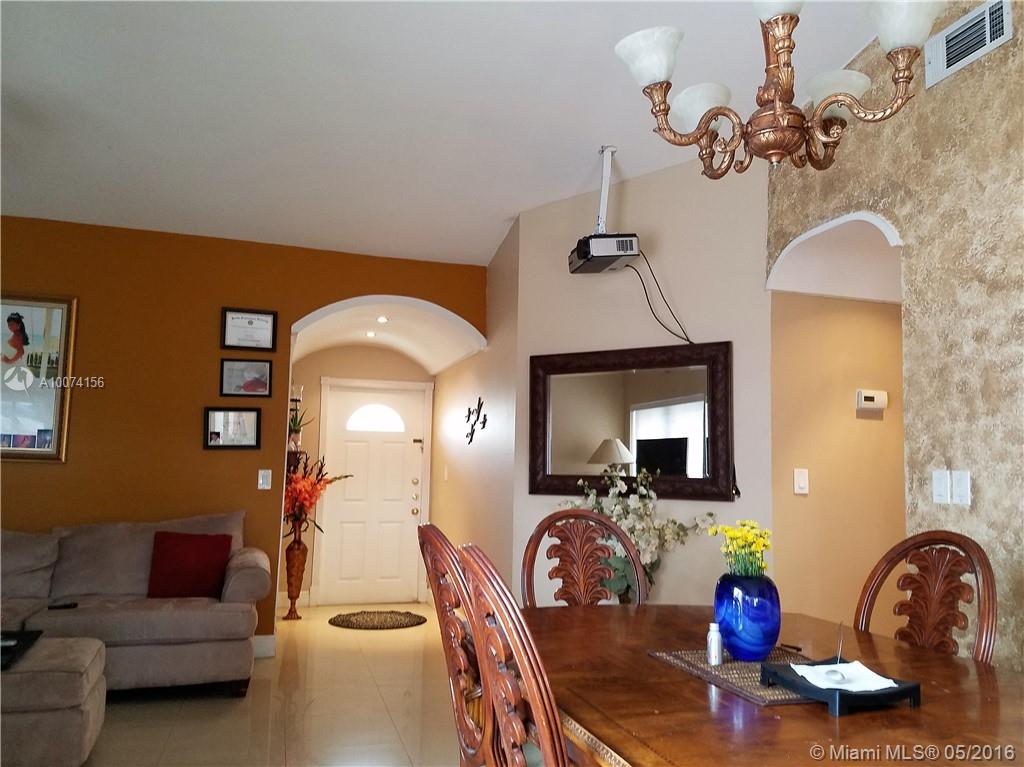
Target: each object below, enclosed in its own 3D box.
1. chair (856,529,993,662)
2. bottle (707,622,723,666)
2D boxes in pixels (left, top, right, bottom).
[{"bbox_3d":[1.042,1.016,2.471,0.620,1.120,0.555,3,-6,-16],"label":"chair"},{"bbox_3d":[0.550,0.707,2.171,0.040,0.111,0.040,3,-6,-16],"label":"bottle"}]

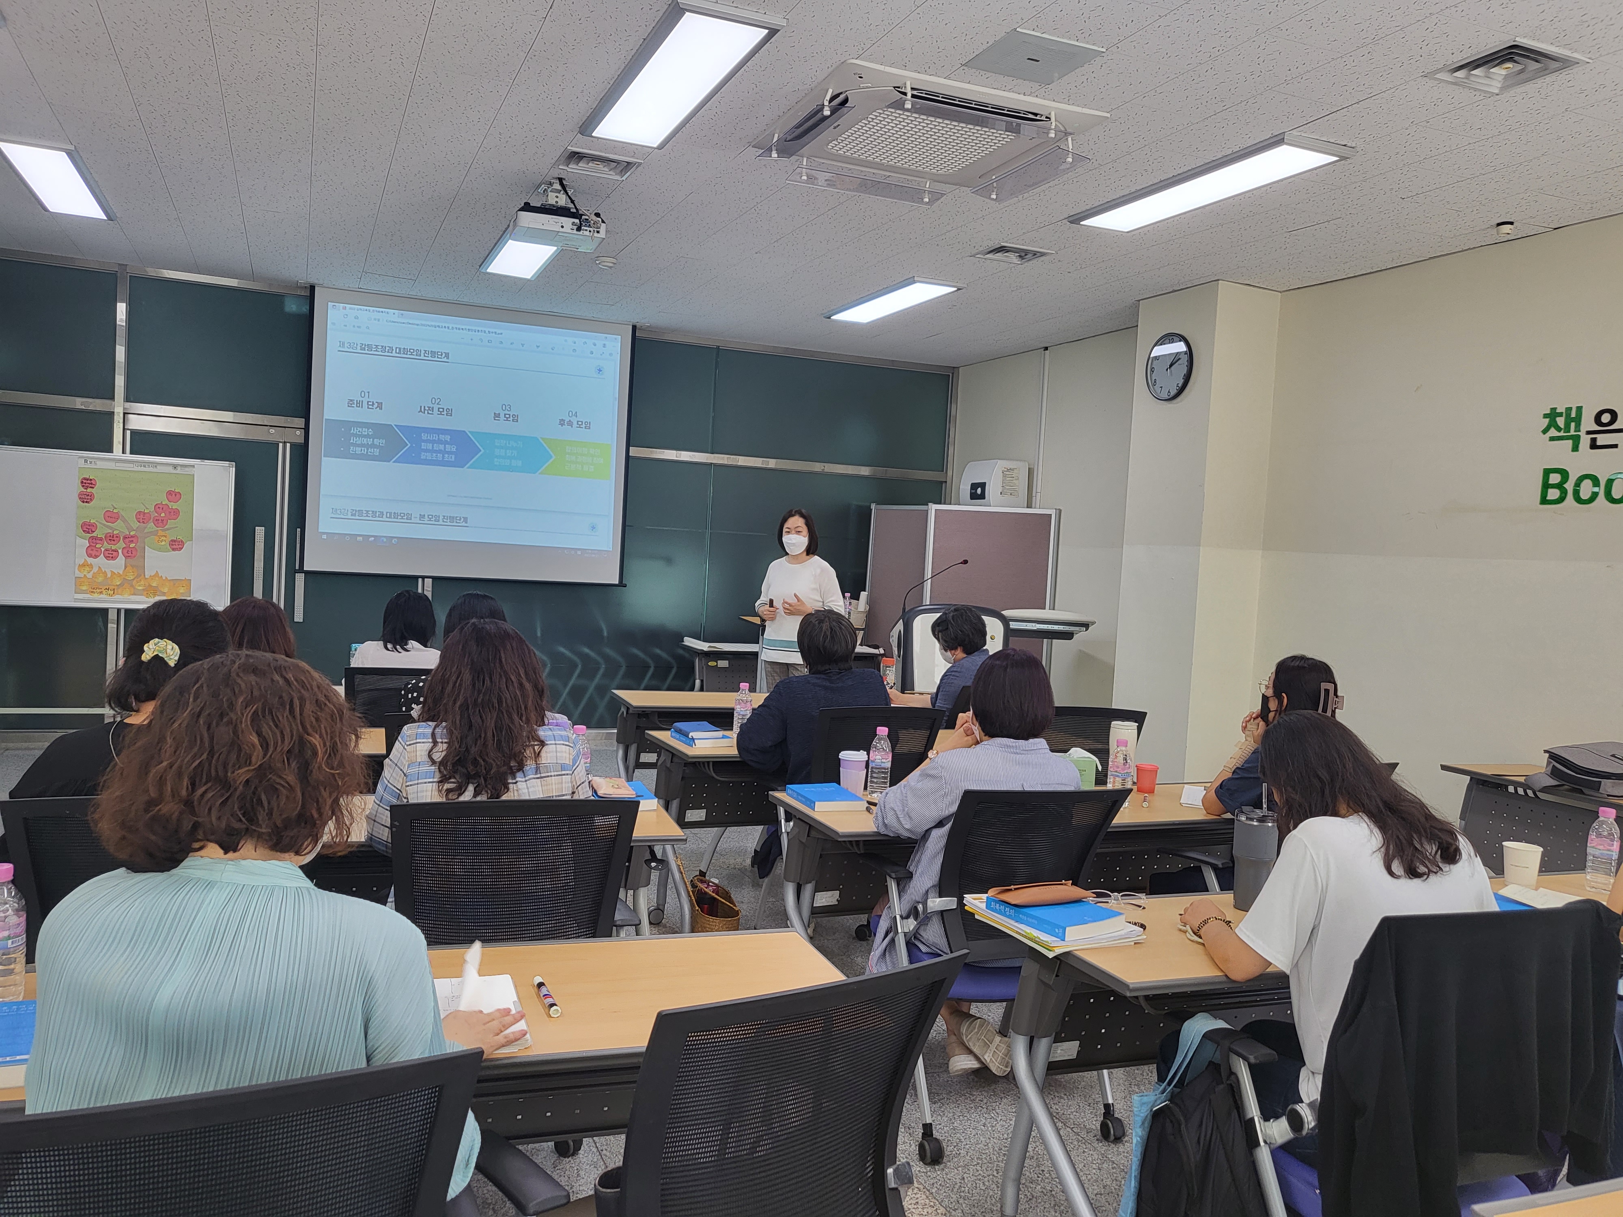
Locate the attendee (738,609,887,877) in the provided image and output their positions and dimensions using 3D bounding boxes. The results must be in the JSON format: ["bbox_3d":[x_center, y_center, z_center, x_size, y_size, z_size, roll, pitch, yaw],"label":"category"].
[{"bbox_3d":[-0.067,0.616,4.329,0.550,1.260,0.750,2,3,-23],"label":"attendee"}]

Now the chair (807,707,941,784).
[{"bbox_3d":[0.115,0.765,4.250,0.600,0.910,0.600,2,3,-23],"label":"chair"}]

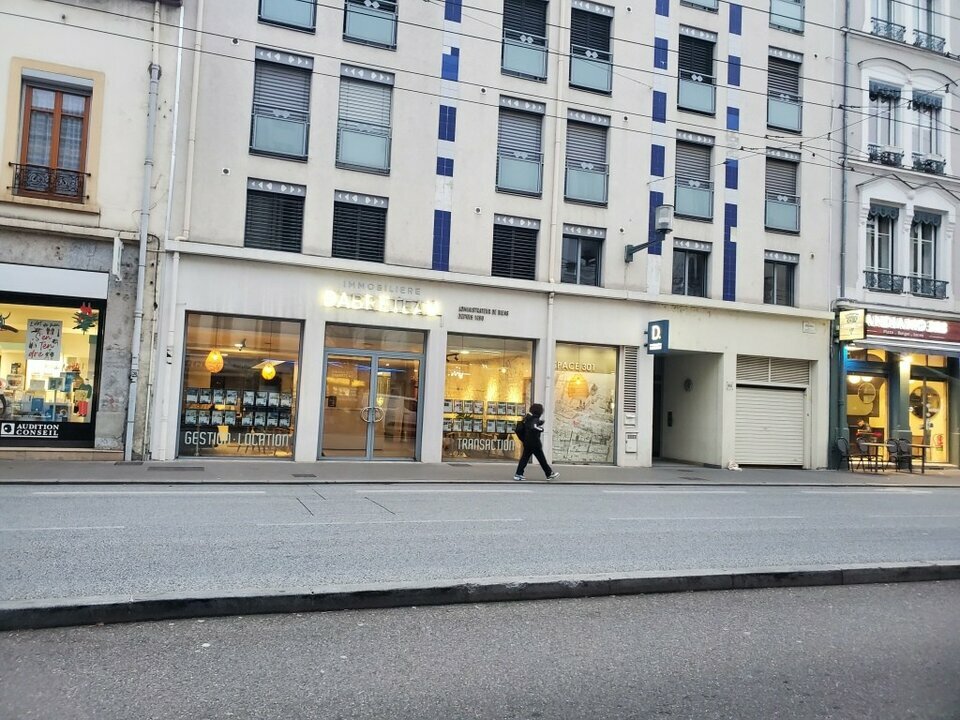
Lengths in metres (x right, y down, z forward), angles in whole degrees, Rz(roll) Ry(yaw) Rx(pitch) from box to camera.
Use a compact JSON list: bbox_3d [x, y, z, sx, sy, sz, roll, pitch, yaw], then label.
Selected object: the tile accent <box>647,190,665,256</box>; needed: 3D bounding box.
[{"bbox_3d":[4.592,-3.558,18.785,0.408,1.668,0.030,4,-4,-19],"label":"tile accent"}]

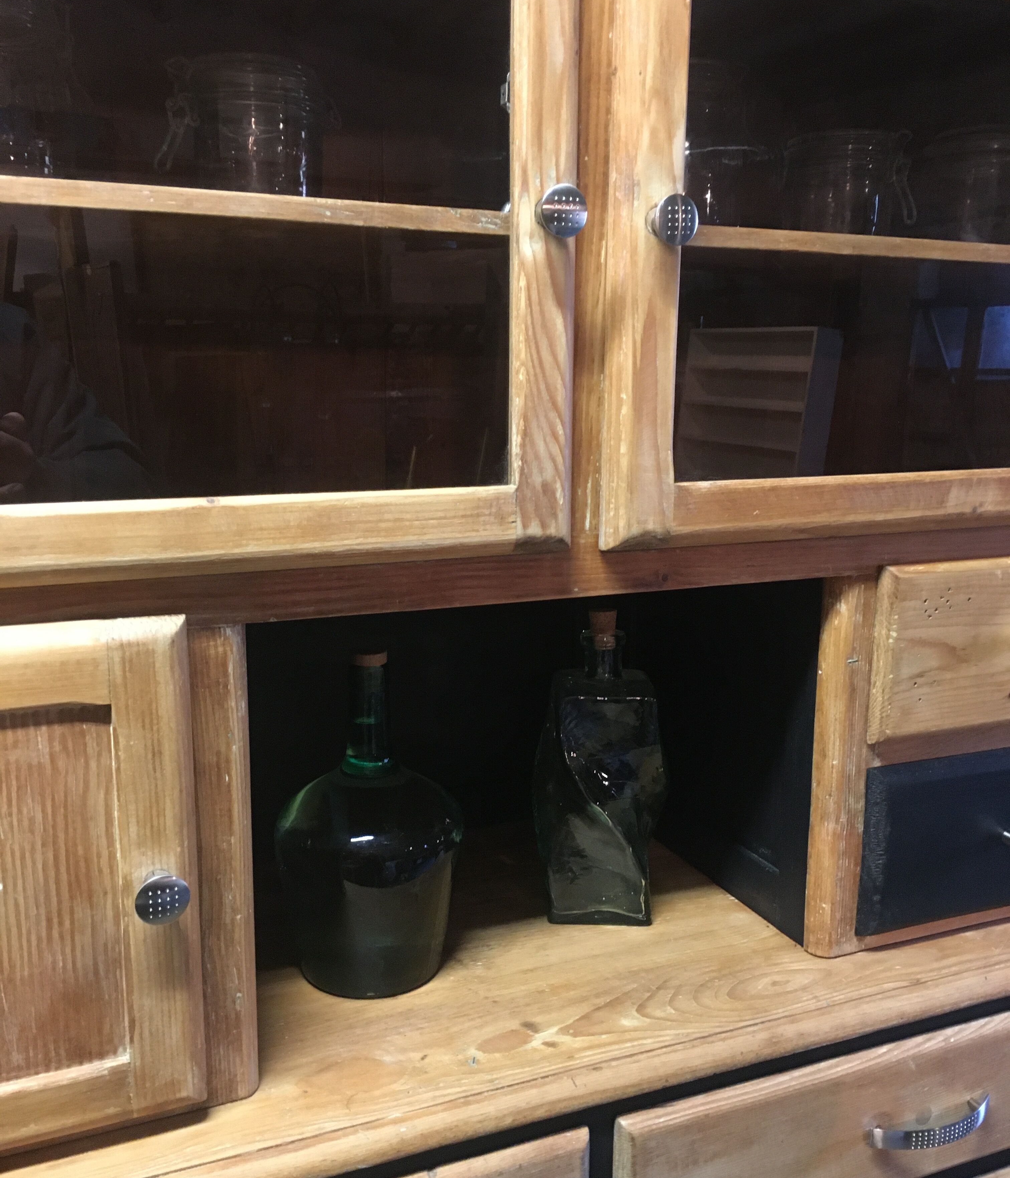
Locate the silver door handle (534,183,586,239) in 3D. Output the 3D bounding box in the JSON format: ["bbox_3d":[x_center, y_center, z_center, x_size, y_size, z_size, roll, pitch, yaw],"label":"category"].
[{"bbox_3d":[0.031,-0.225,0.675,0.030,0.030,0.024,-4,12,-23],"label":"silver door handle"}]

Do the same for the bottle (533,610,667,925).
[{"bbox_3d":[0.083,0.148,0.974,0.110,0.261,0.110,1,11,1],"label":"bottle"}]

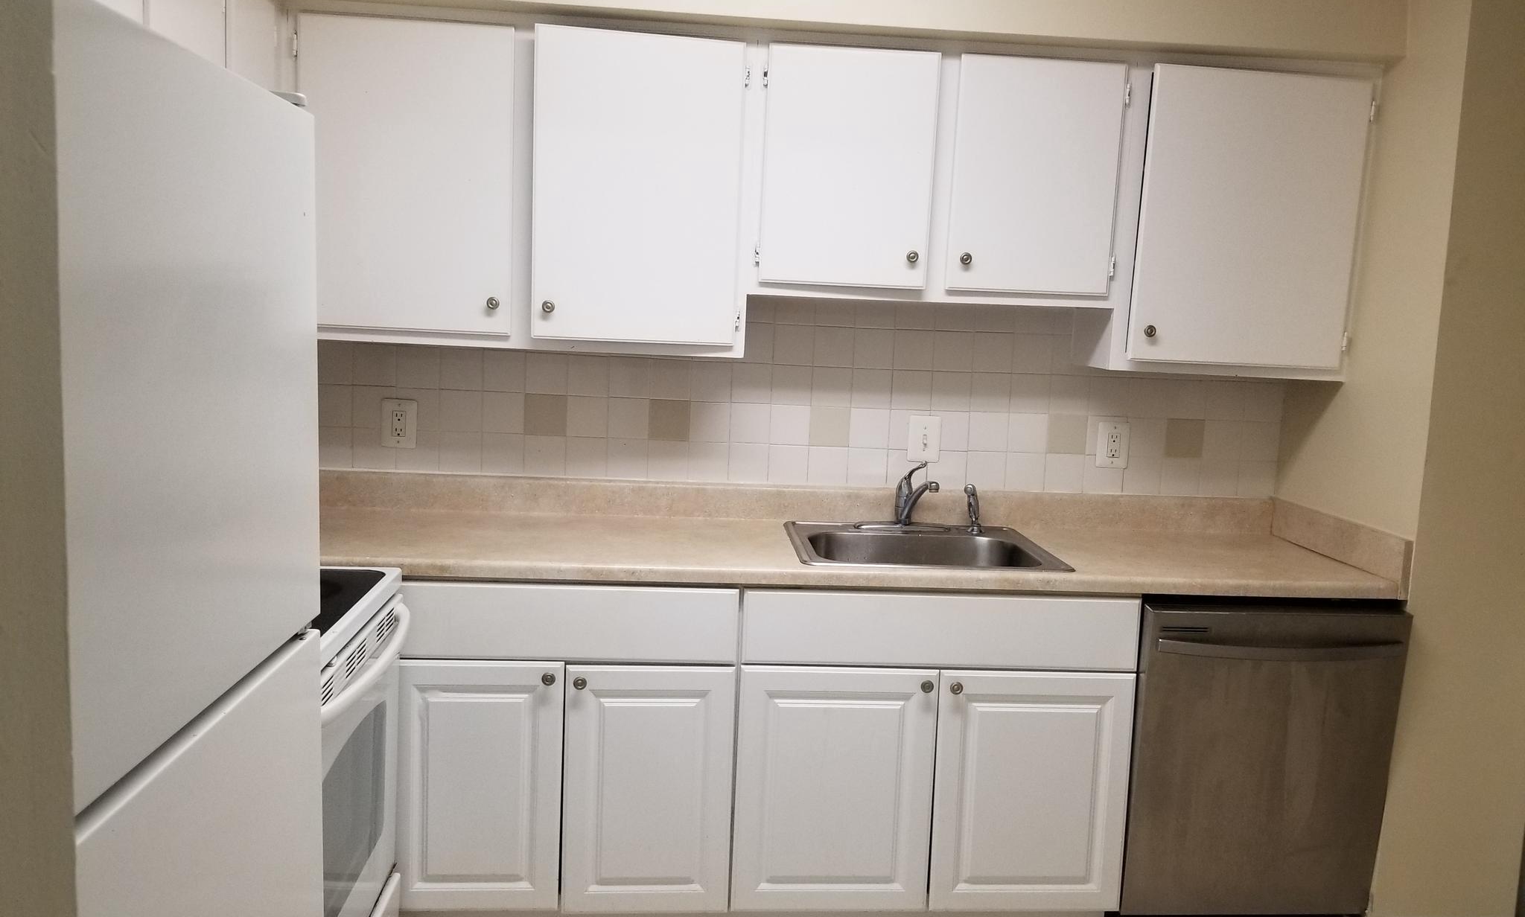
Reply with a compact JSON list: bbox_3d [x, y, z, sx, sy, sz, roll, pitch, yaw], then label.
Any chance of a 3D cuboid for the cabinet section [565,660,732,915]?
[{"bbox_3d":[-0.274,0.694,2.804,0.363,0.569,0.575,2,8,-5],"label":"cabinet section"}]

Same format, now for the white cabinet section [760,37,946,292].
[{"bbox_3d":[0.192,-0.701,2.839,0.399,0.546,0.294,2,8,-5],"label":"white cabinet section"}]

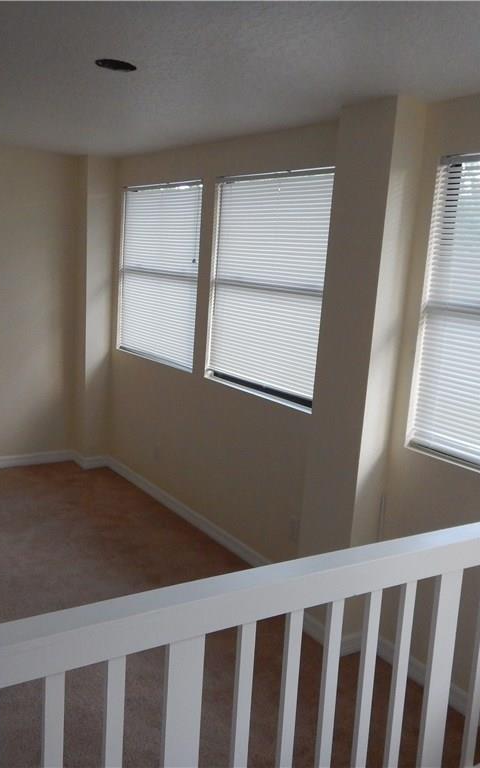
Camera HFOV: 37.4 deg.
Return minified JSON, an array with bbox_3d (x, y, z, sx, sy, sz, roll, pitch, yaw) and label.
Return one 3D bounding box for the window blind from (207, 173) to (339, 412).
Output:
[{"bbox_3d":[0.141,-0.544,3.836,0.045,1.128,0.983,-3,12,-35],"label":"window blind"}]

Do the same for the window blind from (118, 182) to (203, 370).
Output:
[{"bbox_3d":[-0.539,-0.741,4.777,0.045,1.156,1.037,-3,12,-35],"label":"window blind"}]

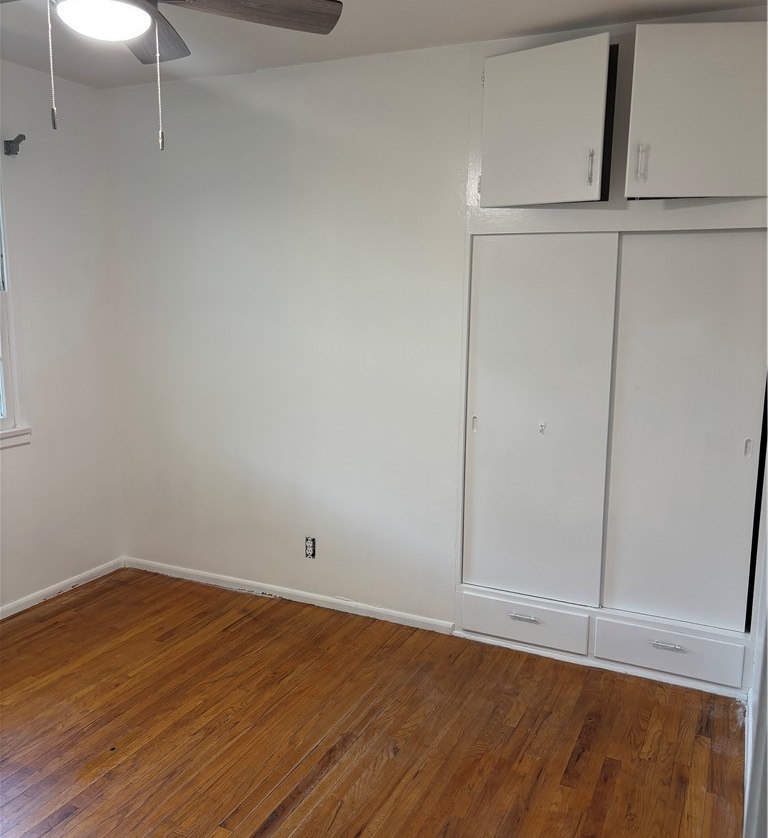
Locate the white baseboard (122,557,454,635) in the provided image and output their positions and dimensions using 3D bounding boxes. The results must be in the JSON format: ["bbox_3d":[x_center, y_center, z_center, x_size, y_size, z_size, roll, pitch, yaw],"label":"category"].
[{"bbox_3d":[-0.543,0.850,3.755,1.885,0.055,0.016,5,11,24],"label":"white baseboard"}]

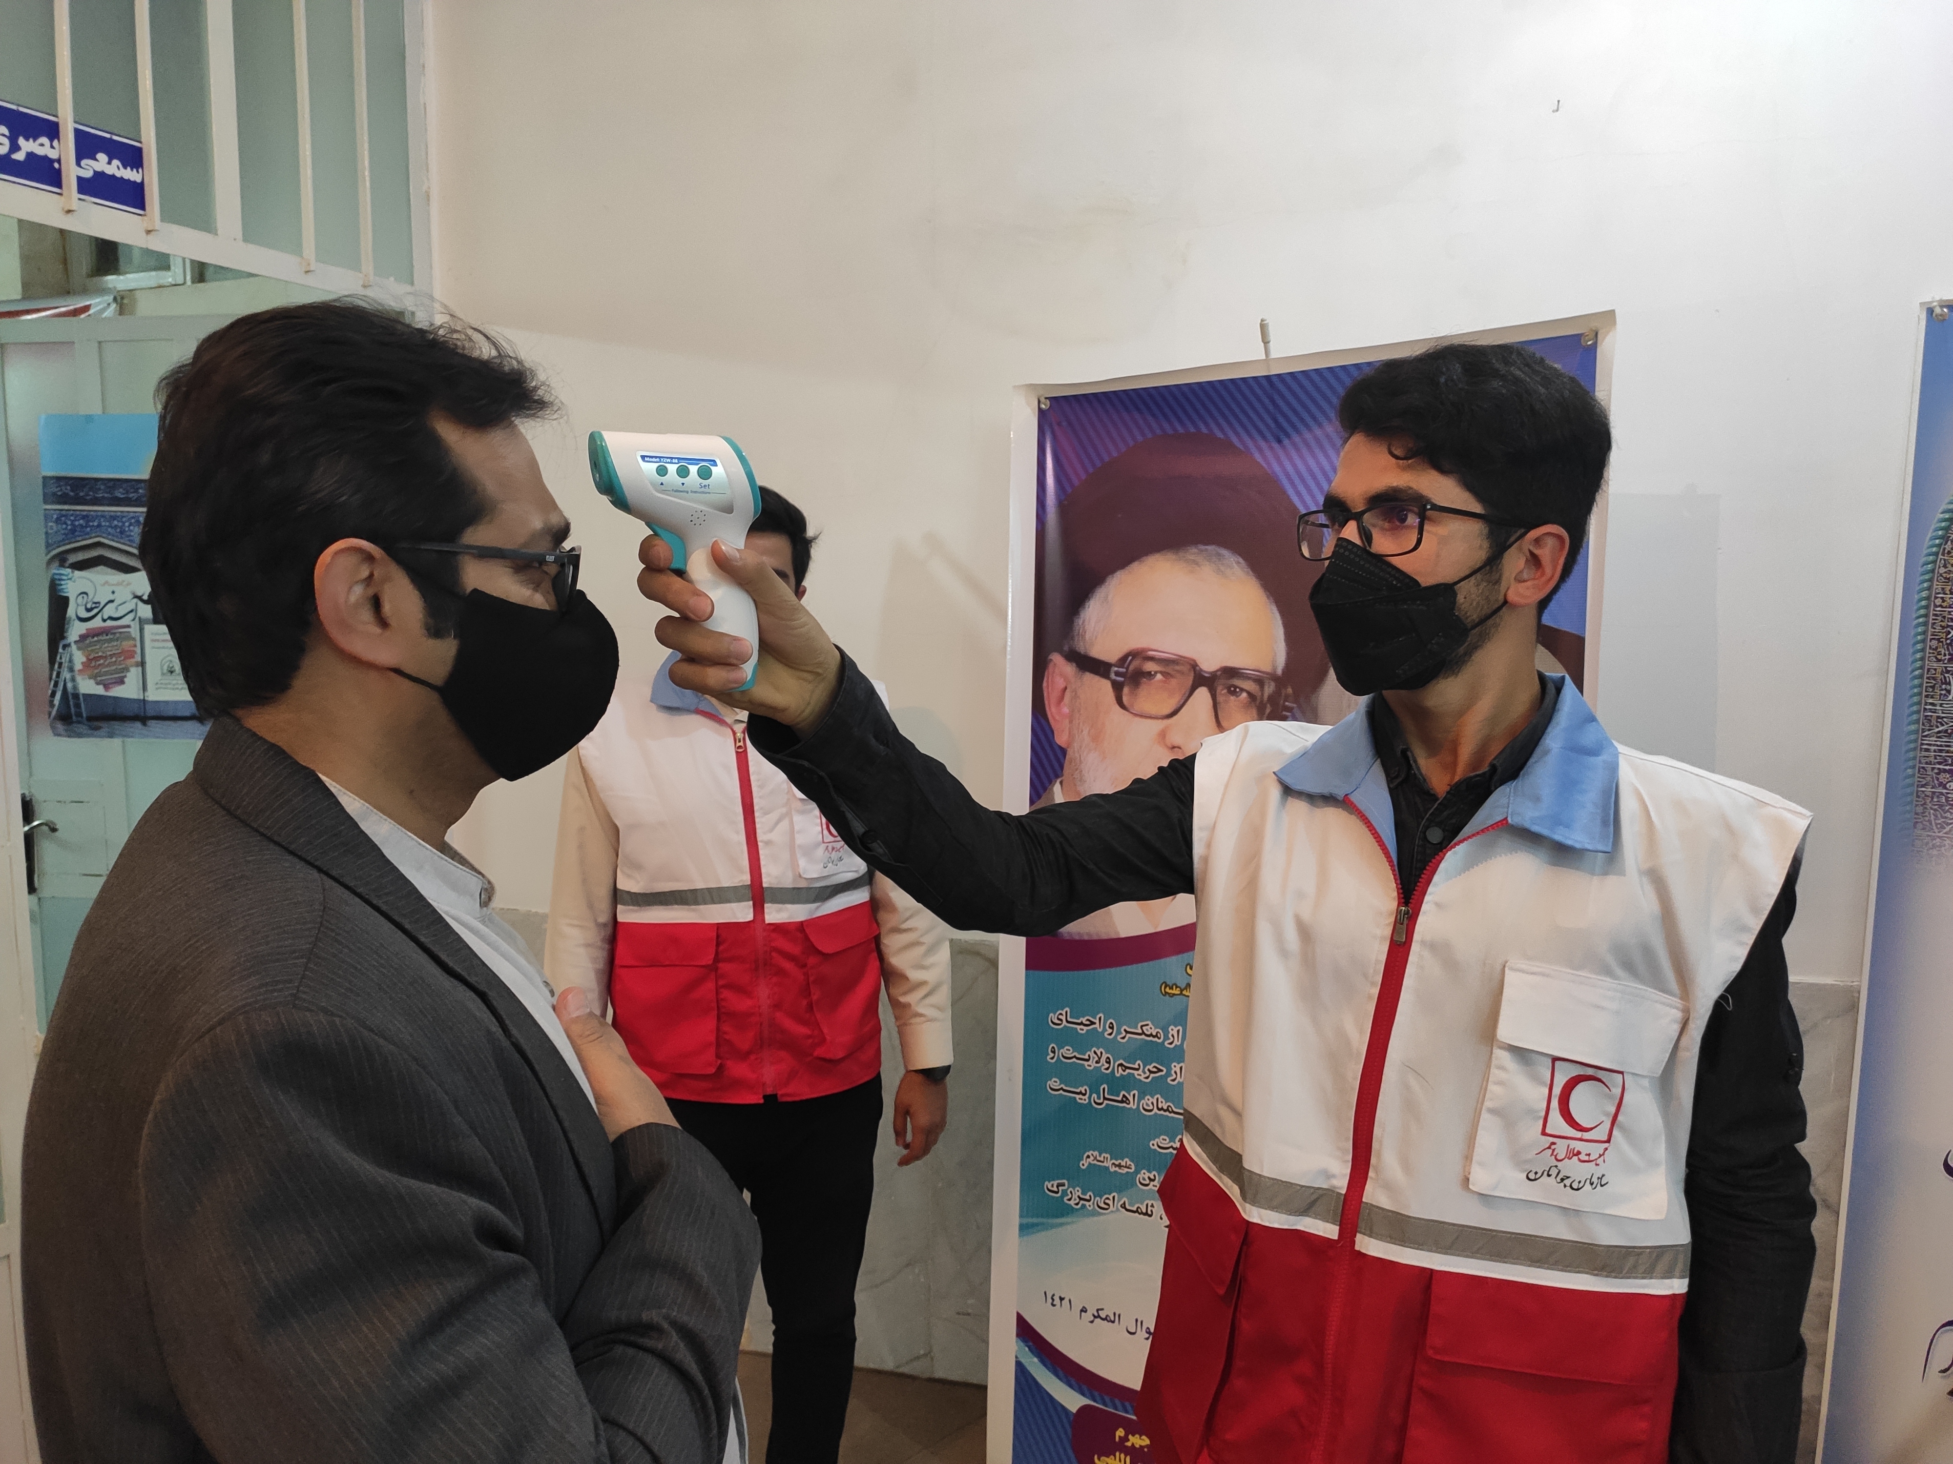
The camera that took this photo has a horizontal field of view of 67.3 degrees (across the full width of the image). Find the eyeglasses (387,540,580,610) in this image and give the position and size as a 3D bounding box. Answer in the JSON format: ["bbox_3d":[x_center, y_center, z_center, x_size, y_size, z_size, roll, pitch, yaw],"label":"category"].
[{"bbox_3d":[-0.287,-0.085,0.793,0.138,0.042,0.141,3,7,-16],"label":"eyeglasses"}]

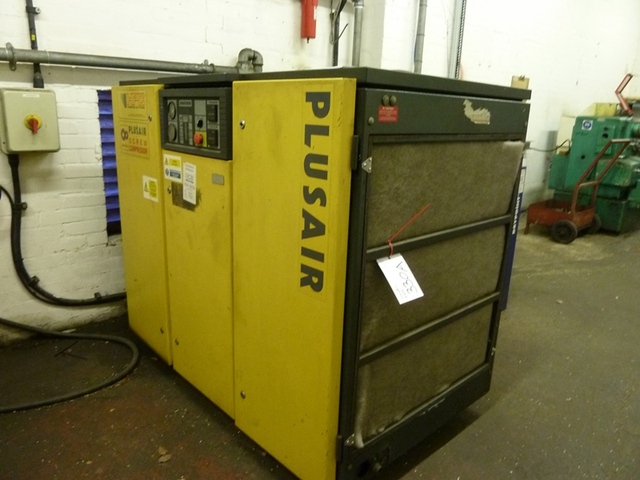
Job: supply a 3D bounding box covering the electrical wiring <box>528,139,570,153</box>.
[{"bbox_3d":[2.762,-1.129,5.550,0.650,0.170,0.100,-11,20,-41],"label":"electrical wiring"}]

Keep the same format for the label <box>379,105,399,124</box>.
[{"bbox_3d":[0.176,-0.320,1.181,0.078,0.039,0.004,-12,21,-42],"label":"label"}]

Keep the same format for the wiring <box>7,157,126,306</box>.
[{"bbox_3d":[-1.297,-0.026,2.401,0.516,0.836,0.065,-11,20,-41],"label":"wiring"}]

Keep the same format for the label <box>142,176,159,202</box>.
[{"bbox_3d":[-0.724,-0.218,1.976,0.004,0.098,0.142,-12,21,-42],"label":"label"}]

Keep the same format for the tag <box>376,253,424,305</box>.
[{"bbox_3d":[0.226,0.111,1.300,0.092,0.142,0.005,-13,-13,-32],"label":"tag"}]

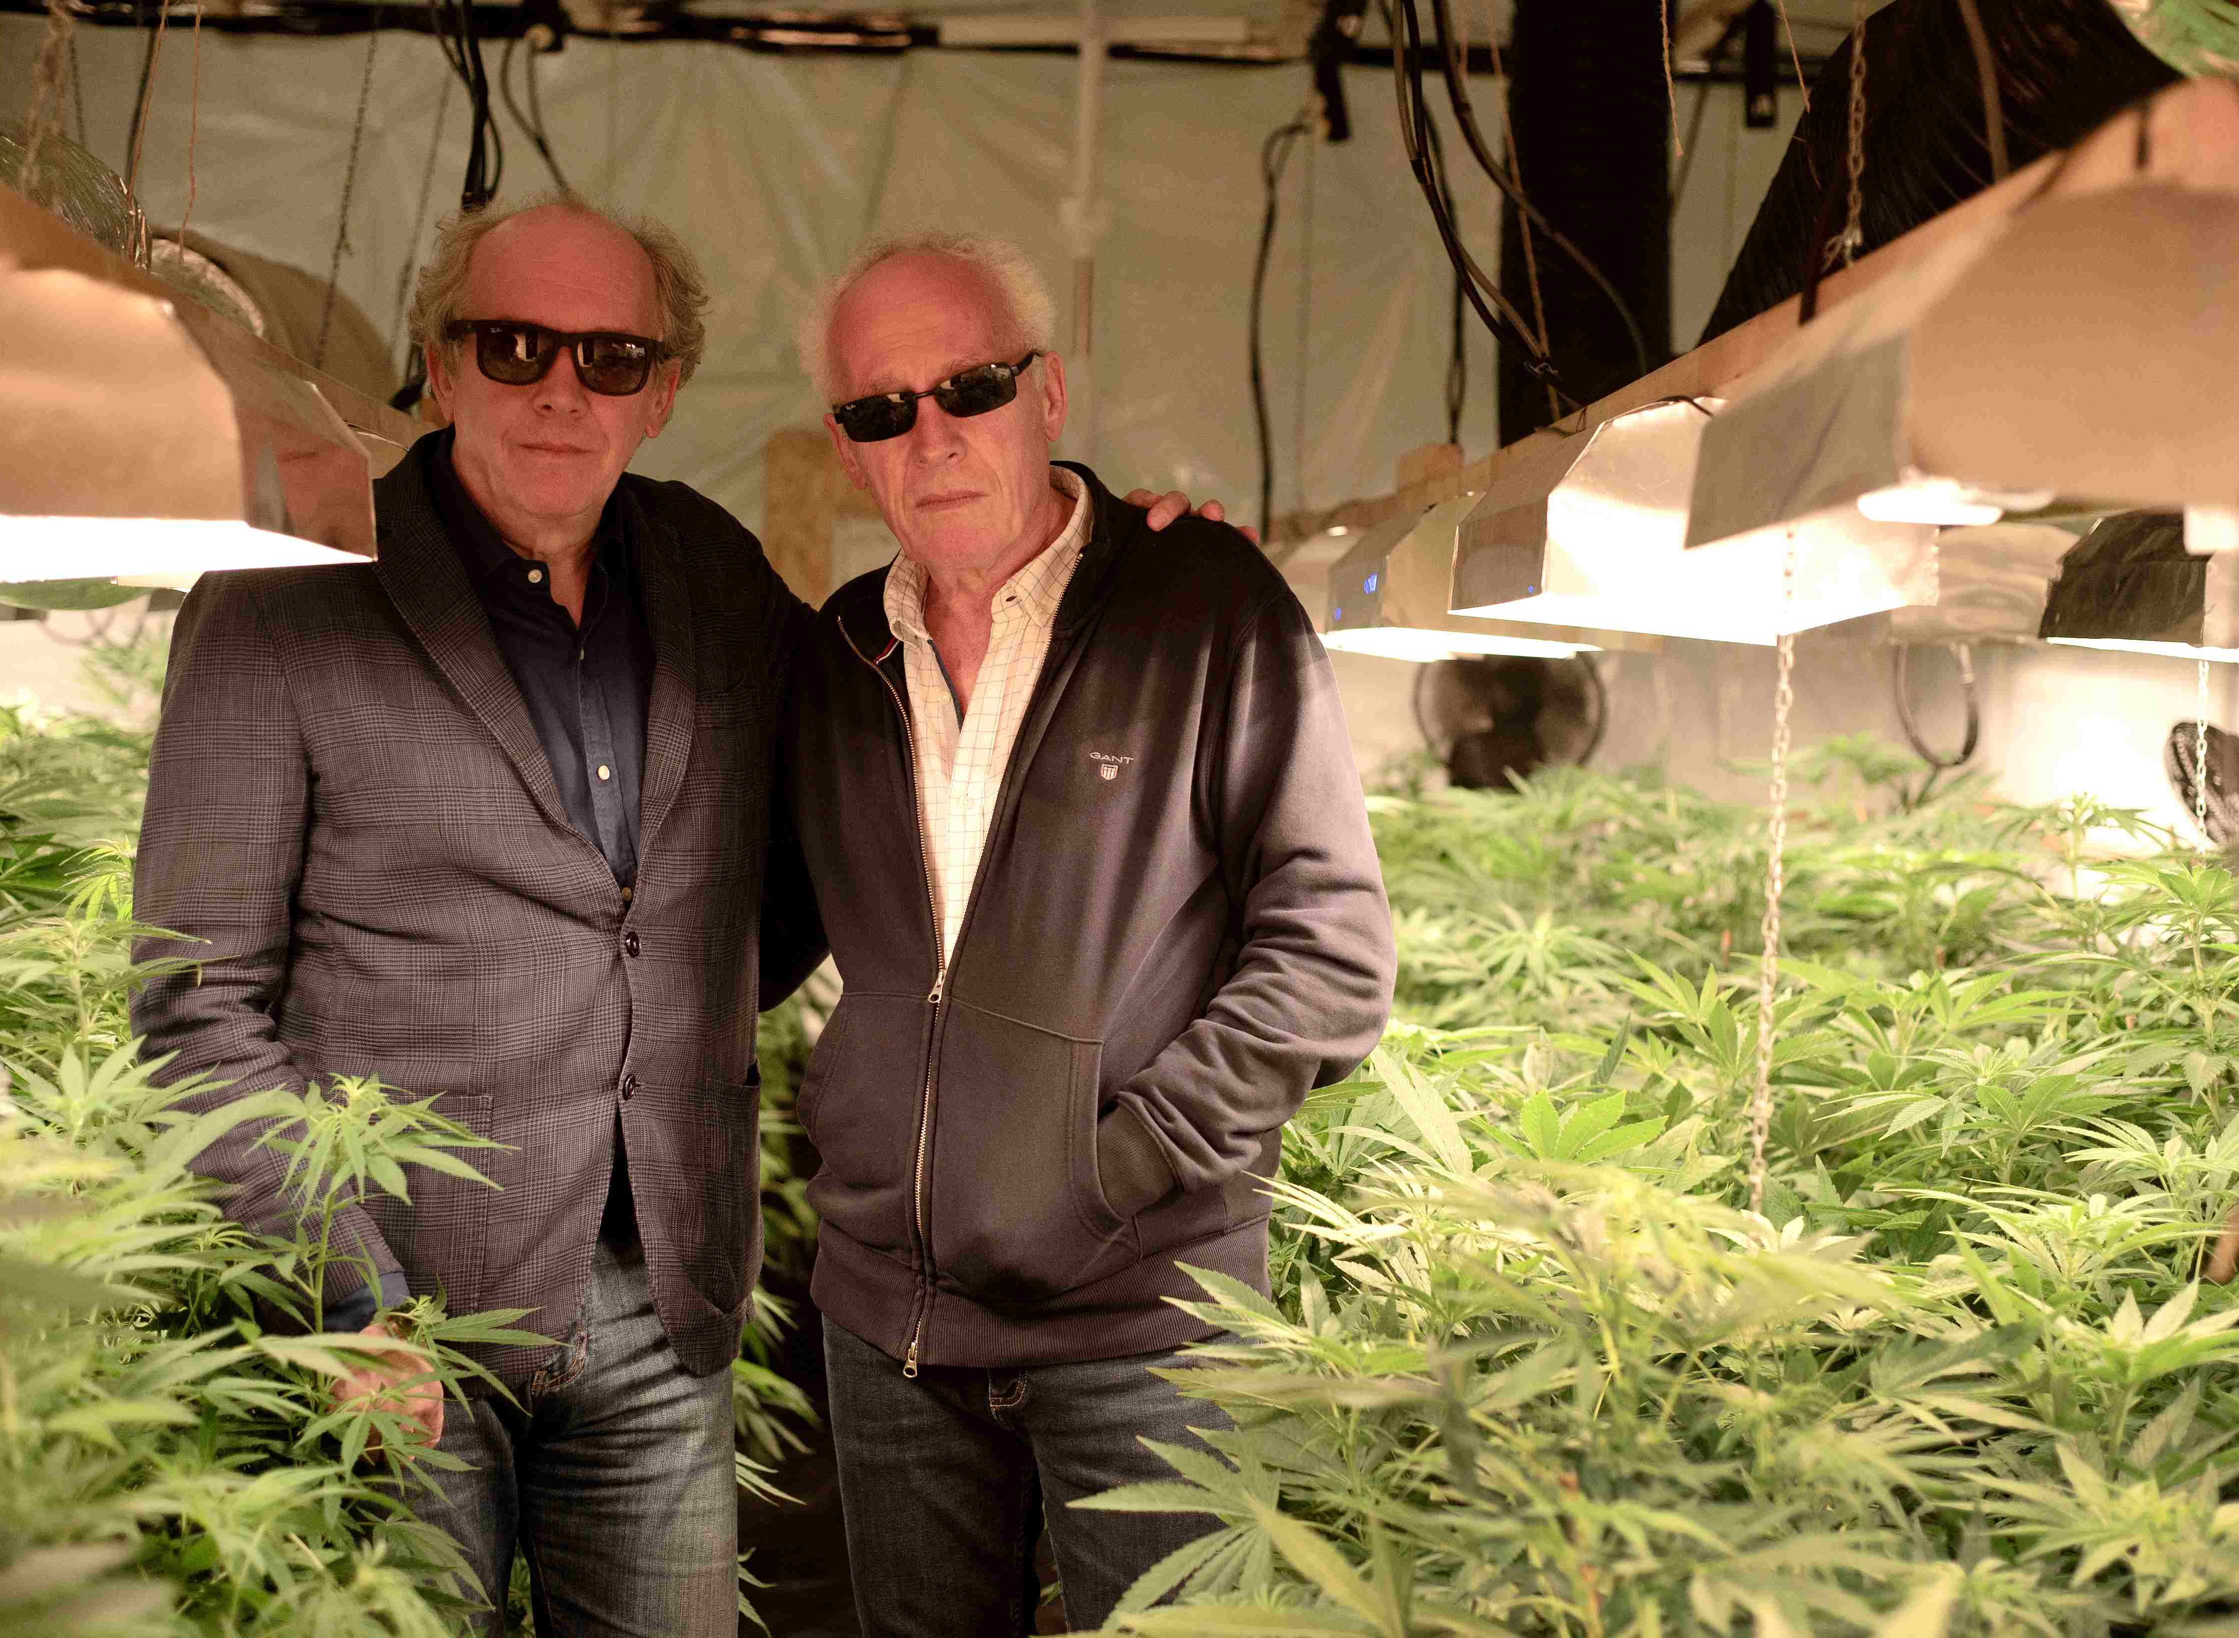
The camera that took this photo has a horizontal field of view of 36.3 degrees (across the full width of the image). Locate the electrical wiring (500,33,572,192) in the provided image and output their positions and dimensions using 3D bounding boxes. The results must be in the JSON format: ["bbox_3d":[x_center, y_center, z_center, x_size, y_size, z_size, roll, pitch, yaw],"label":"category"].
[{"bbox_3d":[-1.018,-1.220,6.000,0.140,0.320,0.080,1,2,-2],"label":"electrical wiring"}]

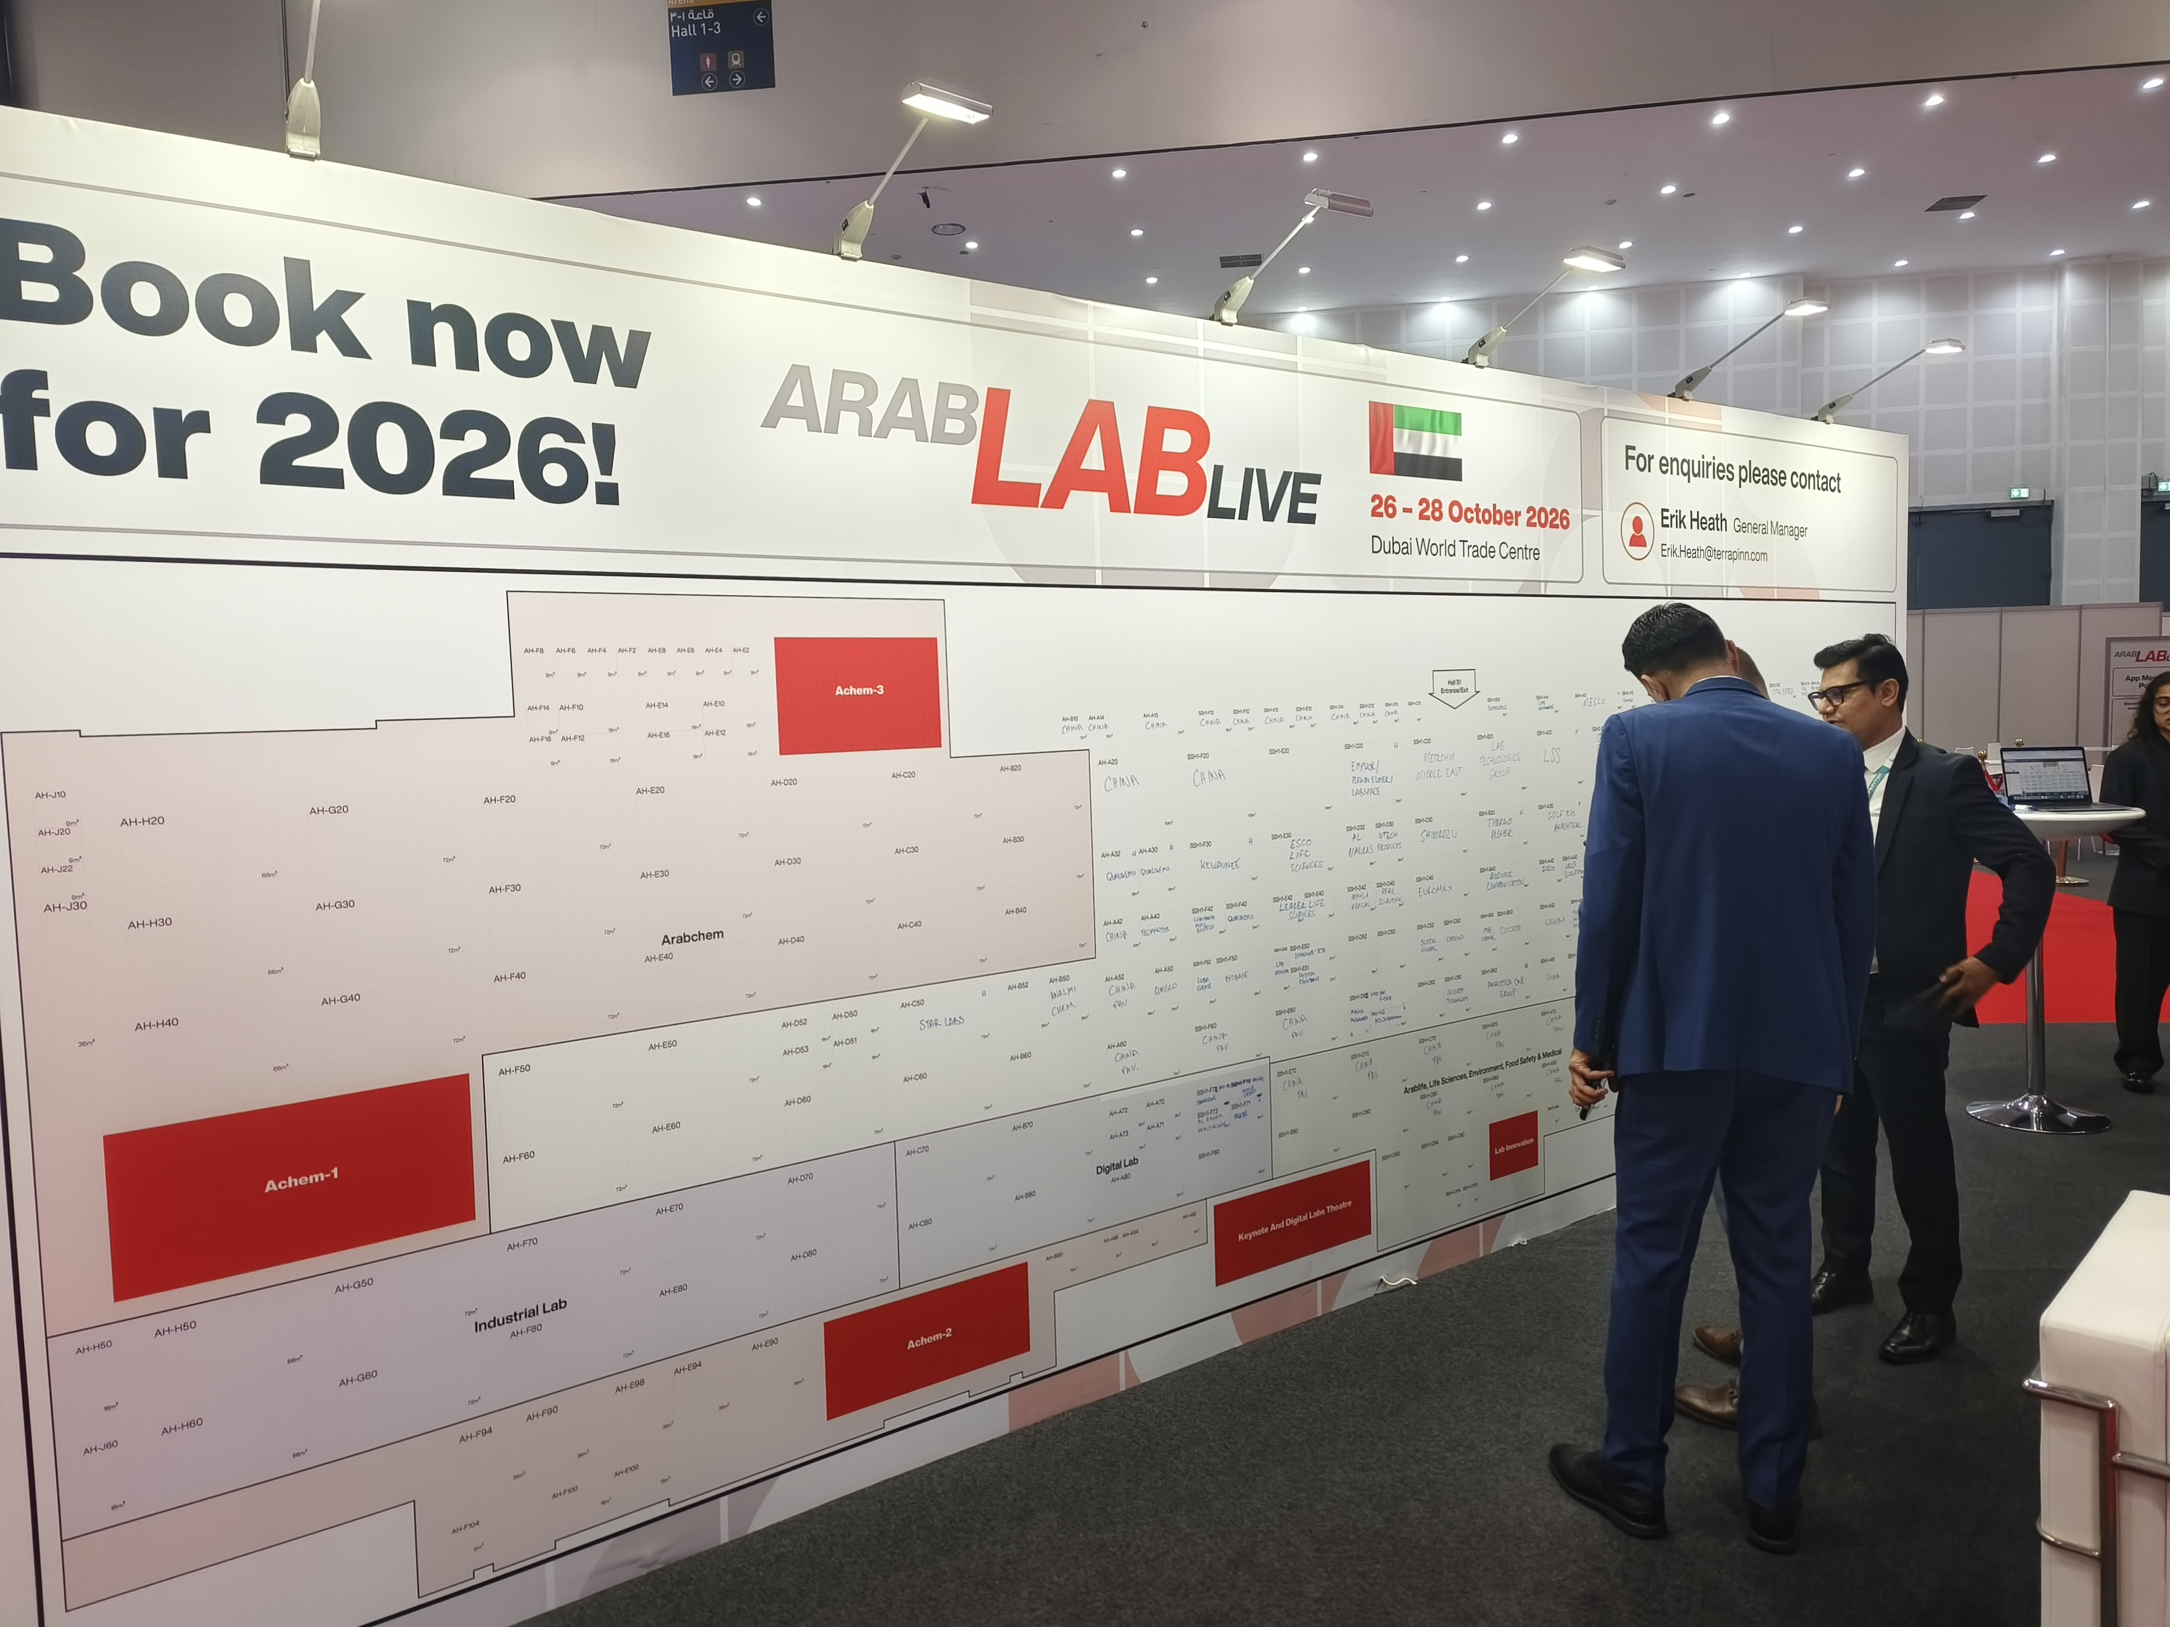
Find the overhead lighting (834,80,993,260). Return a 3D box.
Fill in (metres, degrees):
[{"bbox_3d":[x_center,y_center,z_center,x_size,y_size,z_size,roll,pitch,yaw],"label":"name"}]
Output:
[{"bbox_3d":[-0.357,-1.172,2.683,0.150,0.185,0.470,-5,5,-35],"label":"overhead lighting"}]

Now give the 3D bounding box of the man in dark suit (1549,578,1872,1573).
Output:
[{"bbox_3d":[1.204,0.480,2.767,0.570,1.740,0.420,-1,4,16],"label":"man in dark suit"}]

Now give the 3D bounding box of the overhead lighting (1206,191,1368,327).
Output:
[{"bbox_3d":[0.432,-1.241,3.255,0.155,0.190,0.455,-5,5,-35],"label":"overhead lighting"}]

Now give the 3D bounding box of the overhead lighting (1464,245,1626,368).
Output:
[{"bbox_3d":[1.175,-1.307,3.779,0.155,0.205,0.465,-5,5,-35],"label":"overhead lighting"}]

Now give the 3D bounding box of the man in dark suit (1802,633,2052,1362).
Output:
[{"bbox_3d":[1.947,0.421,3.448,0.460,1.710,0.550,-4,5,-27],"label":"man in dark suit"}]

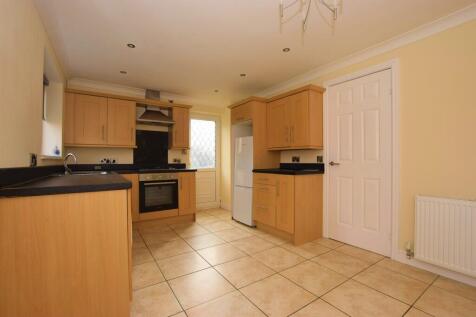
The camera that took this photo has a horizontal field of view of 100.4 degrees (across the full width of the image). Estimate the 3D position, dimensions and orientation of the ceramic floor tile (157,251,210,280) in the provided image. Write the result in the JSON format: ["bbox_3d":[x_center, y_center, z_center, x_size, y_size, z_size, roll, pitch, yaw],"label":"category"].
[{"bbox_3d":[-0.569,1.095,2.063,0.445,0.010,0.445,1,-2,-35],"label":"ceramic floor tile"}]

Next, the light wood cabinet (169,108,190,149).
[{"bbox_3d":[-1.109,-0.557,3.759,0.302,0.773,0.317,0,-1,-34],"label":"light wood cabinet"}]

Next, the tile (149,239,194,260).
[{"bbox_3d":[-0.815,1.103,2.410,0.442,0.010,0.444,0,-1,-34],"label":"tile"}]

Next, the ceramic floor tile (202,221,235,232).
[{"bbox_3d":[-0.353,1.126,3.329,0.445,0.010,0.445,1,-2,-35],"label":"ceramic floor tile"}]

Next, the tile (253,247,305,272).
[{"bbox_3d":[0.436,1.099,2.202,0.445,0.010,0.445,1,-2,-35],"label":"tile"}]

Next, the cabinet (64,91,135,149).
[{"bbox_3d":[-2.096,-0.556,3.090,0.889,0.753,0.317,0,-1,-34],"label":"cabinet"}]

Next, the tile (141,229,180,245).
[{"bbox_3d":[-1.091,1.114,2.815,0.445,0.010,0.445,1,-2,-35],"label":"tile"}]

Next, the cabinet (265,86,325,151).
[{"bbox_3d":[0.835,-0.537,3.101,0.309,0.861,0.878,1,-2,-34],"label":"cabinet"}]

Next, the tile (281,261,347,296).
[{"bbox_3d":[0.689,1.080,1.813,0.442,0.010,0.435,0,-1,-34],"label":"tile"}]

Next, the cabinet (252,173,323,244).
[{"bbox_3d":[0.705,0.656,2.942,0.557,0.867,0.812,0,-1,-34],"label":"cabinet"}]

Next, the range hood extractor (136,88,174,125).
[{"bbox_3d":[-1.444,-0.902,3.454,0.594,0.639,0.456,0,-1,-34],"label":"range hood extractor"}]

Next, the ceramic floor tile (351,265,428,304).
[{"bbox_3d":[1.310,1.073,1.716,0.445,0.010,0.427,0,-1,-34],"label":"ceramic floor tile"}]

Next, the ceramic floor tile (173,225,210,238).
[{"bbox_3d":[-0.722,1.120,3.072,0.445,0.010,0.445,1,-2,-35],"label":"ceramic floor tile"}]

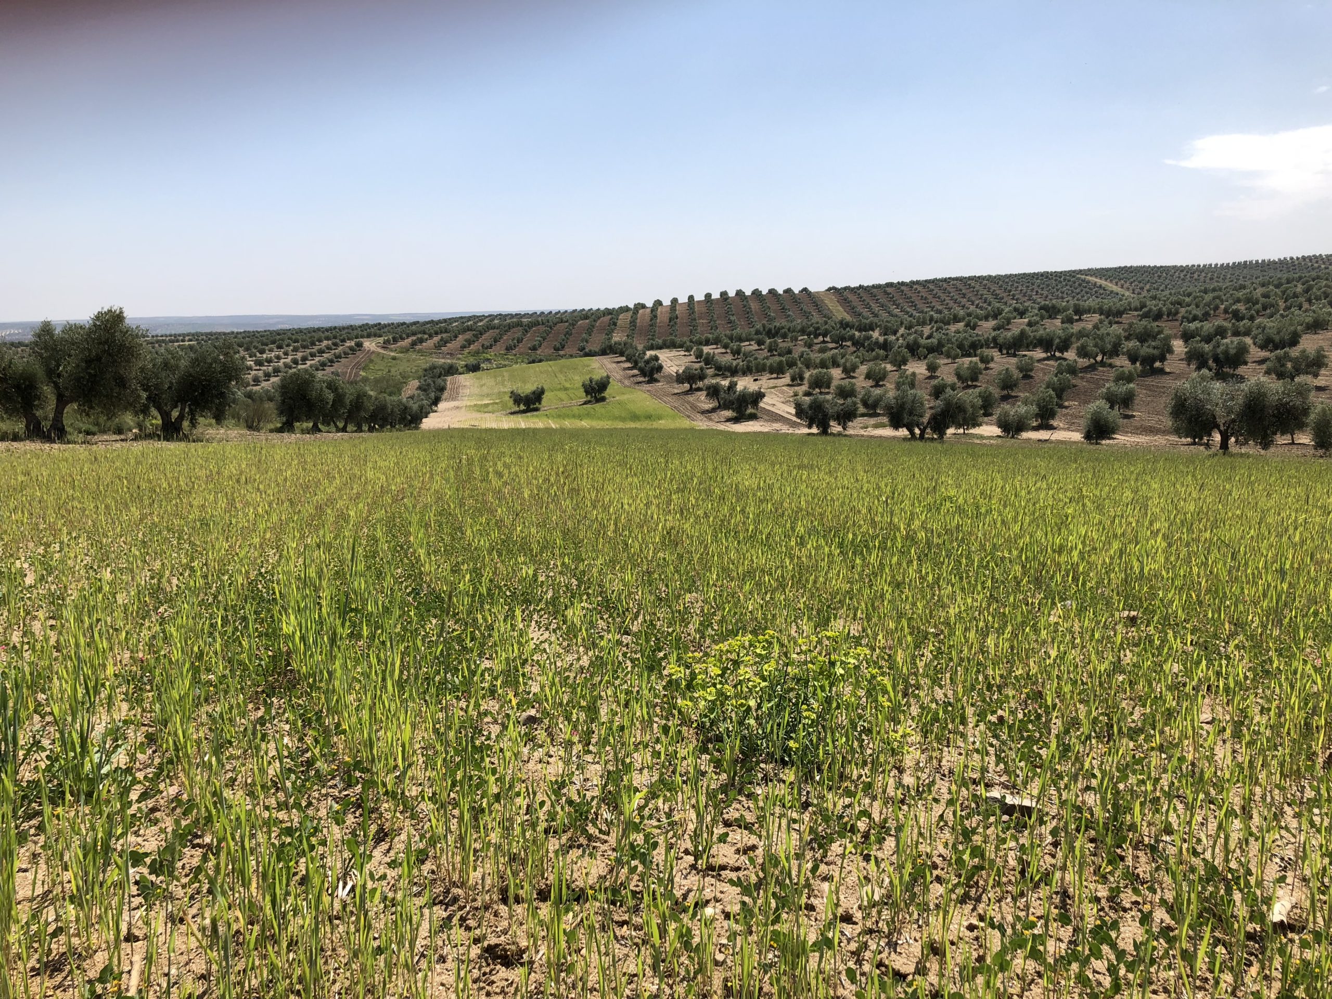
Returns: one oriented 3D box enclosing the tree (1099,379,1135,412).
[{"bbox_3d":[30.180,-6.867,72.000,2.250,2.190,2.250,4,11,22],"label":"tree"}]

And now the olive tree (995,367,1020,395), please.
[{"bbox_3d":[28.554,-9.866,90.000,1.990,2.420,1.990,3,10,17],"label":"olive tree"}]

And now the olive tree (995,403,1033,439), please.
[{"bbox_3d":[20.999,-4.740,65.000,2.150,2.140,2.150,3,10,18],"label":"olive tree"}]

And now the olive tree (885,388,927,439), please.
[{"bbox_3d":[15.072,-5.418,68.000,2.700,3.290,2.700,2,10,12],"label":"olive tree"}]

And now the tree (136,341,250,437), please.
[{"bbox_3d":[-16.259,-3.752,37.000,3.380,3.310,3.380,-5,11,-23],"label":"tree"}]

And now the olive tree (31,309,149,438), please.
[{"bbox_3d":[-19.297,-4.190,36.000,3.480,4.360,3.480,-6,11,-28],"label":"olive tree"}]

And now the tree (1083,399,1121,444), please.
[{"bbox_3d":[23.415,-4.159,58.000,1.930,2.390,1.930,3,11,22],"label":"tree"}]

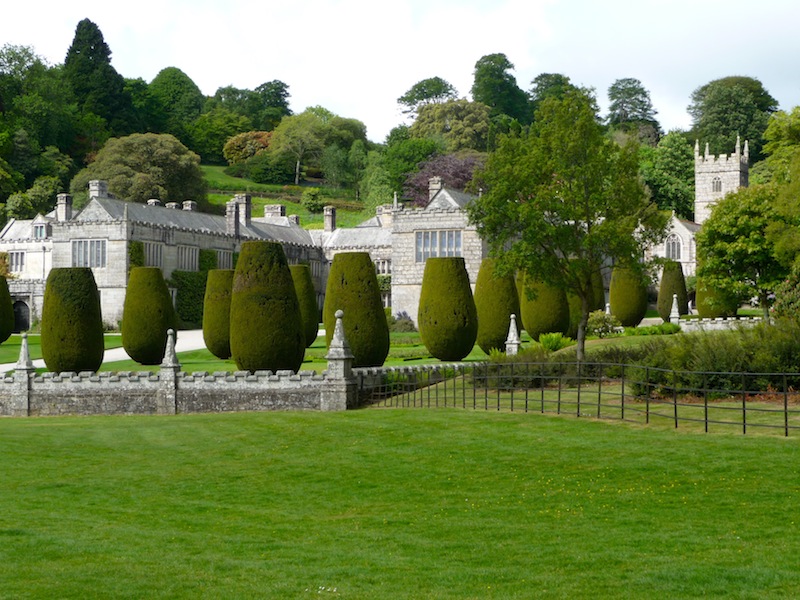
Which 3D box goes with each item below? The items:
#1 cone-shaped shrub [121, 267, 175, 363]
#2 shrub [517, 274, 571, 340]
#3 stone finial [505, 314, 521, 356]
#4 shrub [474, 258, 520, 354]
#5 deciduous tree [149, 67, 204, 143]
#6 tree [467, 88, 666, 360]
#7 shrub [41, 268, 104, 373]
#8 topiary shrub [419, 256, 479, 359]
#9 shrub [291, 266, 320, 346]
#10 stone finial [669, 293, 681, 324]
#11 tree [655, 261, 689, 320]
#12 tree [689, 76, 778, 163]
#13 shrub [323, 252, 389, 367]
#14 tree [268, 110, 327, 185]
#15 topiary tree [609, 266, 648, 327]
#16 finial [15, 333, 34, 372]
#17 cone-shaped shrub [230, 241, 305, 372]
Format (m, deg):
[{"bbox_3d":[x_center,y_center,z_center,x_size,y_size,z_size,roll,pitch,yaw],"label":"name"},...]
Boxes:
[{"bbox_3d":[-12.210,0.770,70.000,2.700,4.810,2.700,0,-1,0],"label":"cone-shaped shrub"},{"bbox_3d":[8.940,0.320,88.000,3.050,4.450,3.050,-1,-1,22],"label":"shrub"},{"bbox_3d":[4.710,1.530,60.000,0.540,1.850,0.540,0,0,25],"label":"stone finial"},{"bbox_3d":[5.130,0.360,76.000,2.570,5.170,2.570,0,-1,0],"label":"shrub"},{"bbox_3d":[-45.230,-38.350,290.000,11.500,18.000,11.500,0,0,0],"label":"deciduous tree"},{"bbox_3d":[5.810,-2.460,50.000,6.930,9.840,6.930,-1,-1,22],"label":"tree"},{"bbox_3d":[-14.280,0.960,62.500,2.760,4.670,2.760,0,-1,0],"label":"shrub"},{"bbox_3d":[2.320,0.440,70.000,2.980,5.080,2.980,0,-1,0],"label":"topiary shrub"},{"bbox_3d":[-6.200,0.390,85.000,2.840,4.920,2.840,0,-1,0],"label":"shrub"},{"bbox_3d":[15.150,0.570,79.000,0.480,1.800,0.480,0,0,25],"label":"stone finial"},{"bbox_3d":[20.580,-0.570,108.000,2.500,4.600,2.500,0,0,25],"label":"tree"},{"bbox_3d":[61.680,-32.090,265.000,17.000,18.500,16.000,0,0,25],"label":"tree"},{"bbox_3d":[-1.790,0.410,59.000,2.750,4.750,2.750,0,0,0],"label":"shrub"},{"bbox_3d":[-16.090,-23.910,225.000,9.200,11.700,9.200,0,-1,0],"label":"tree"},{"bbox_3d":[17.580,-0.210,110.000,2.960,4.720,2.960,-1,-1,22],"label":"topiary tree"},{"bbox_3d":[-15.580,2.140,59.500,0.600,1.580,0.600,-1,-1,22],"label":"finial"},{"bbox_3d":[-4.750,0.290,51.200,2.650,4.750,2.650,0,0,0],"label":"cone-shaped shrub"}]

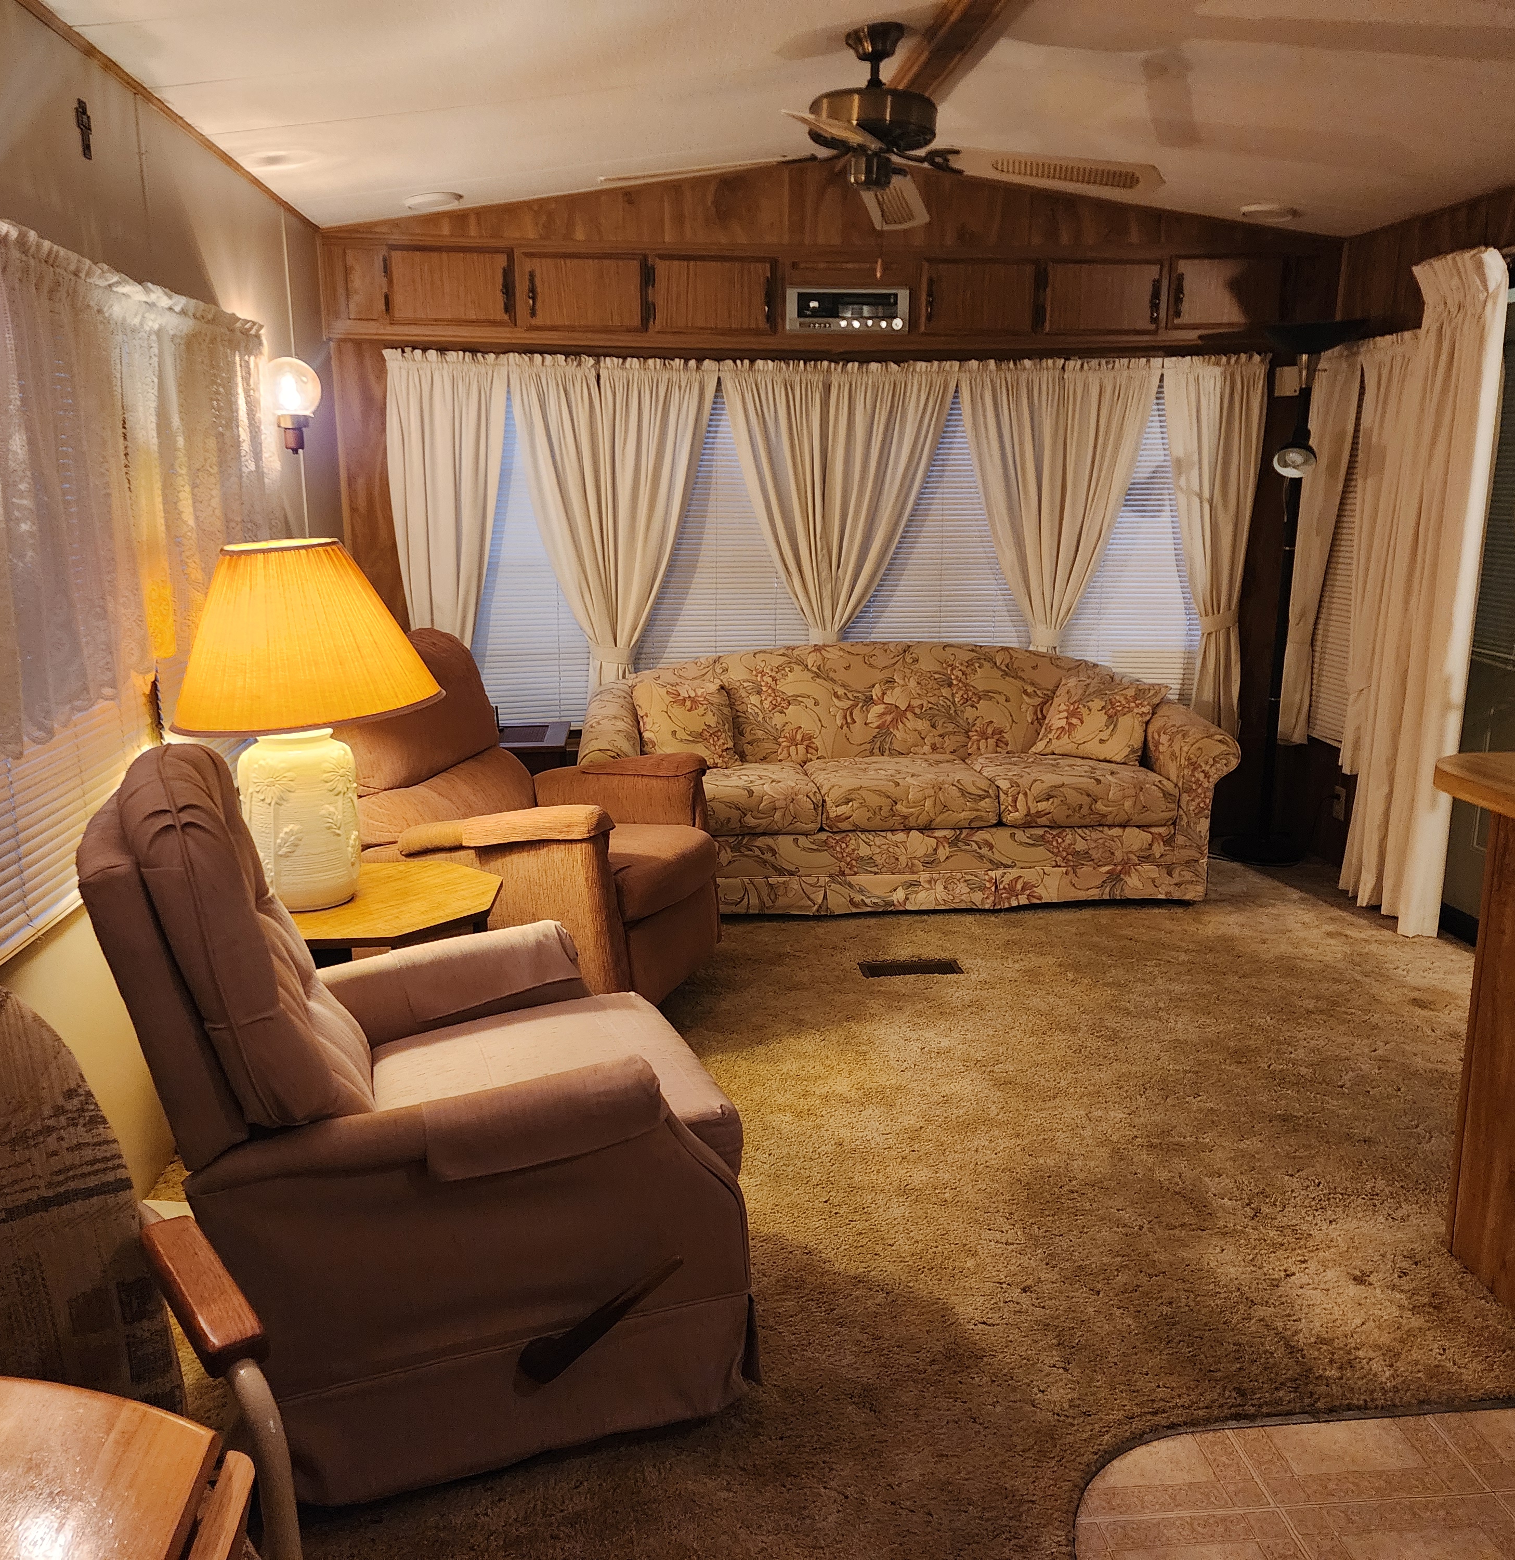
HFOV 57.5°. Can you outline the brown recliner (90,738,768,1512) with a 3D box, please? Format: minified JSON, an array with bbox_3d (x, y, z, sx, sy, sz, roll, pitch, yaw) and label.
[{"bbox_3d":[-0.551,0.414,2.287,0.930,1.040,0.790,-5,13,-20],"label":"brown recliner"}]

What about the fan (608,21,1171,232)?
[{"bbox_3d":[0.255,-1.541,3.166,1.300,0.380,1.300,2,13,11],"label":"fan"}]

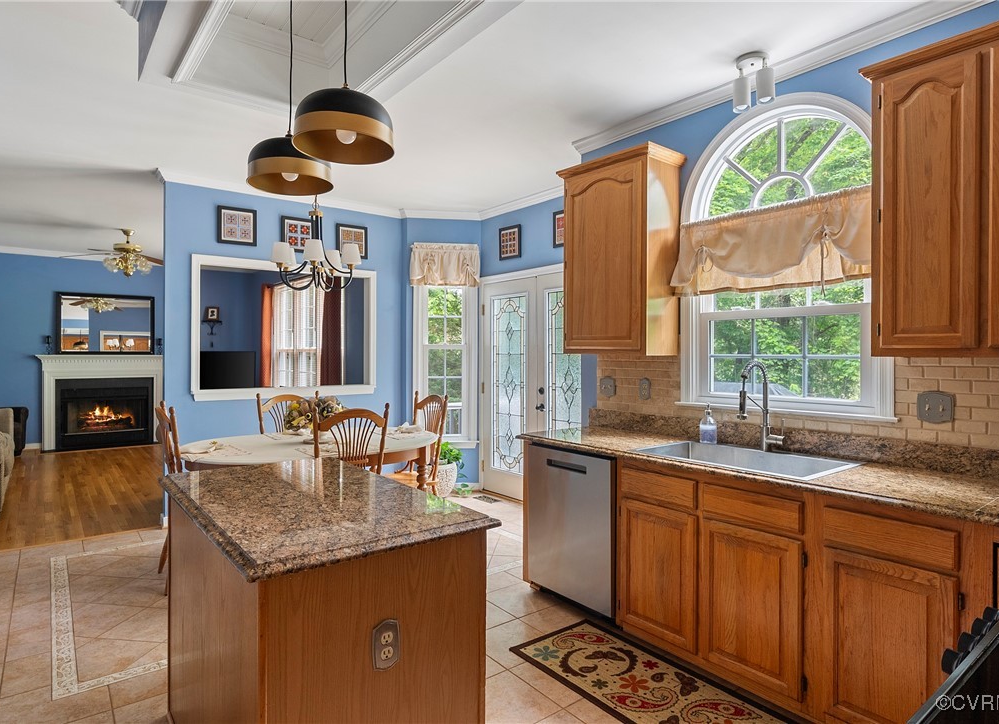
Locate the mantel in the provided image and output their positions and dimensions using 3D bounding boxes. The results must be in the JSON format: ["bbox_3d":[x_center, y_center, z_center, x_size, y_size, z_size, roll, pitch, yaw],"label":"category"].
[{"bbox_3d":[-5.825,0.575,8.485,1.620,1.340,0.210,0,1,-39],"label":"mantel"}]

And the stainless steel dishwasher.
[{"bbox_3d":[0.600,0.860,3.185,0.610,0.800,0.605,0,1,-39],"label":"stainless steel dishwasher"}]

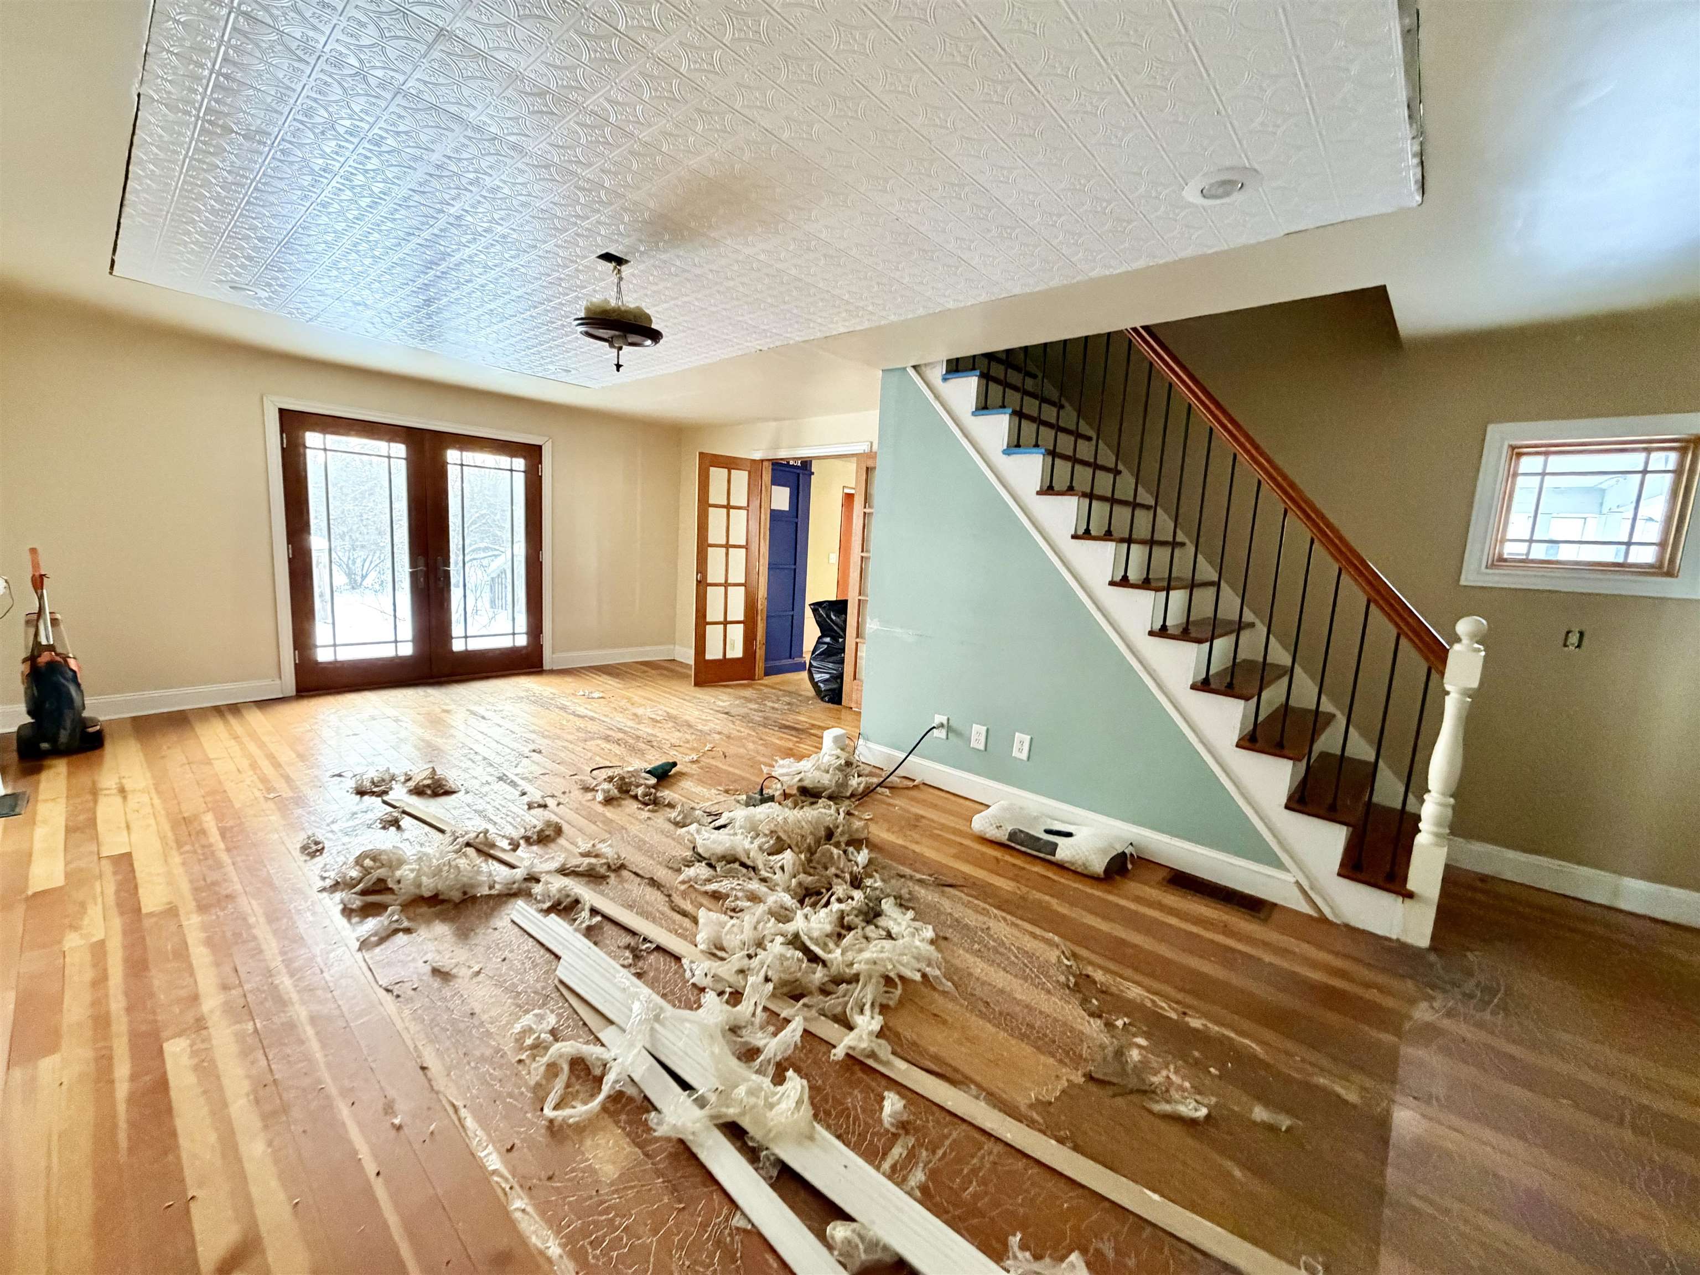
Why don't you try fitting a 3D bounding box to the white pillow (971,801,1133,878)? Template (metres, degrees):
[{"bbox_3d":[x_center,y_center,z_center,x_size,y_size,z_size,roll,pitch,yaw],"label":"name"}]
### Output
[{"bbox_3d":[0.943,0.914,3.190,0.630,0.105,0.350,10,10,41],"label":"white pillow"}]

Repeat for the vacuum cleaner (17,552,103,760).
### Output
[{"bbox_3d":[-4.233,0.063,3.651,0.360,1.060,0.300,9,10,36],"label":"vacuum cleaner"}]

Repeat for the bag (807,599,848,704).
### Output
[{"bbox_3d":[-0.118,0.091,5.916,0.480,0.860,0.460,10,10,41],"label":"bag"}]

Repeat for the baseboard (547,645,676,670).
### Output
[{"bbox_3d":[-2.318,0.196,6.845,0.020,0.146,1.270,10,10,41],"label":"baseboard"}]

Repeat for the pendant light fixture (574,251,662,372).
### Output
[{"bbox_3d":[-0.901,-1.248,2.682,0.340,0.410,0.340,10,10,41],"label":"pendant light fixture"}]

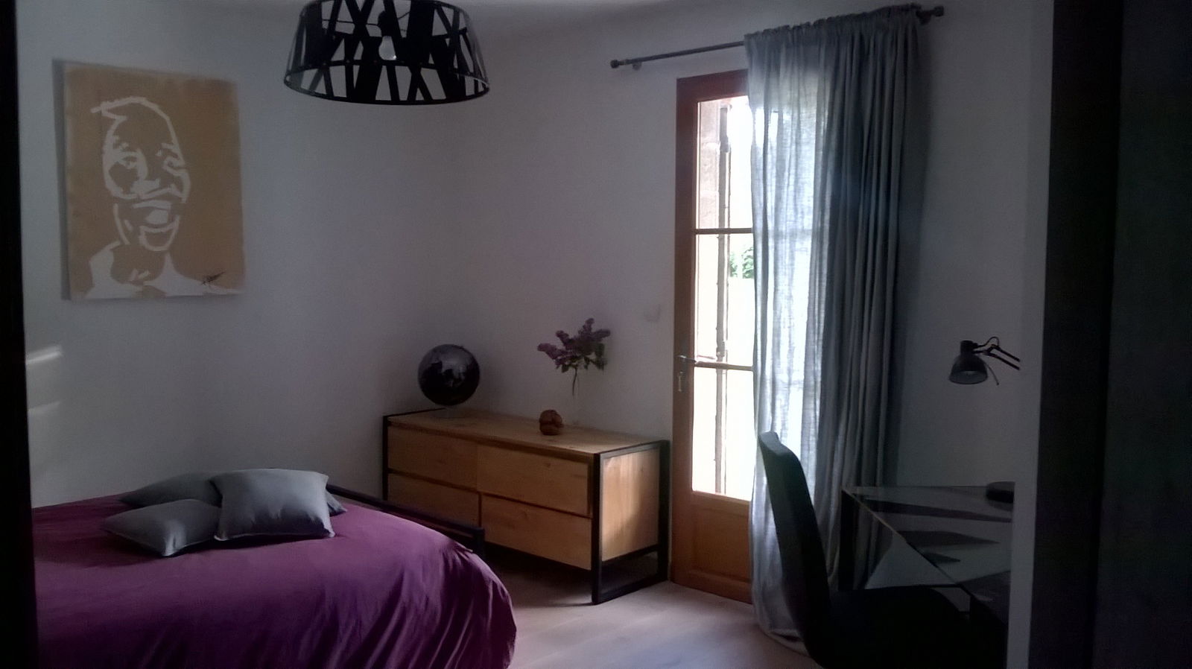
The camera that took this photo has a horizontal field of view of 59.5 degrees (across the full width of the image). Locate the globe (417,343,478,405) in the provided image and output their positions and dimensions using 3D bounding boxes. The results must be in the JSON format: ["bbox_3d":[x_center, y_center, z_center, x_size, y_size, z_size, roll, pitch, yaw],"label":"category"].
[{"bbox_3d":[-0.736,0.203,5.214,0.305,0.310,0.305,0,4,0],"label":"globe"}]

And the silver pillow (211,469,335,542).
[{"bbox_3d":[-1.110,0.585,3.600,0.400,0.140,0.380,-1,28,-18],"label":"silver pillow"}]

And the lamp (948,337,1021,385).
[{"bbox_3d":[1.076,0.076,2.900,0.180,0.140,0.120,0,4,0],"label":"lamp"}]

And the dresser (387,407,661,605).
[{"bbox_3d":[-0.368,0.740,4.853,1.429,0.617,0.447,4,6,42],"label":"dresser"}]

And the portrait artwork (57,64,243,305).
[{"bbox_3d":[-1.788,-0.603,4.250,0.030,0.896,0.719,4,6,42],"label":"portrait artwork"}]

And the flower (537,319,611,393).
[{"bbox_3d":[-0.098,0.093,4.646,0.316,0.328,0.270,4,6,42],"label":"flower"}]

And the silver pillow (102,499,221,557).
[{"bbox_3d":[-1.366,0.638,3.558,0.410,0.130,0.410,4,6,42],"label":"silver pillow"}]

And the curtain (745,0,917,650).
[{"bbox_3d":[0.825,-0.006,3.826,0.669,2.270,0.200,4,6,42],"label":"curtain"}]

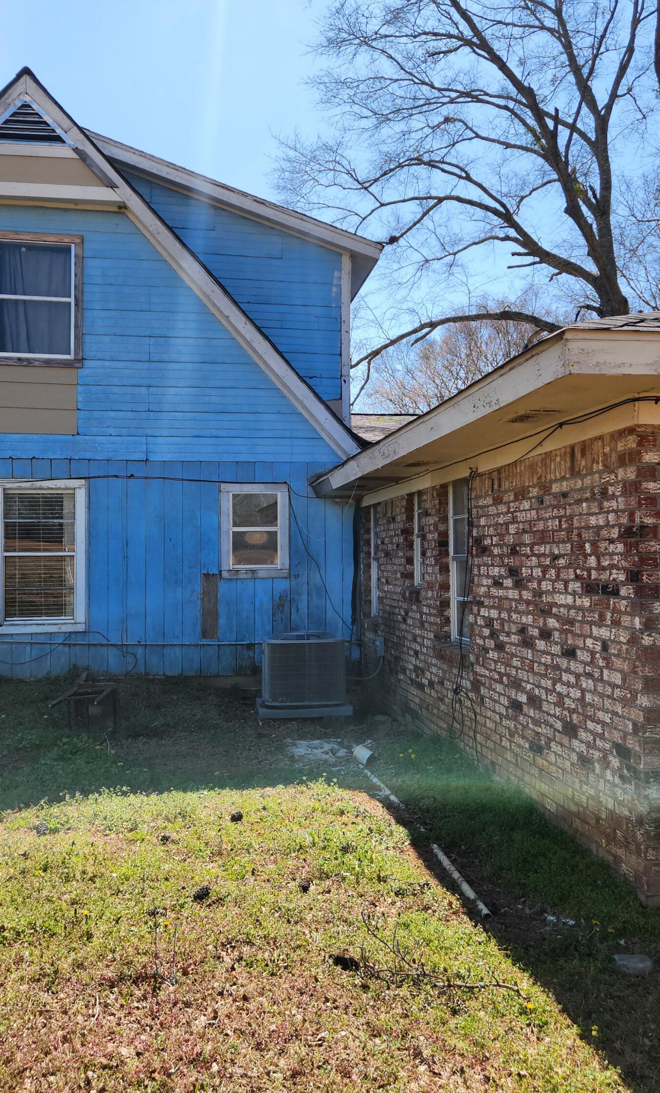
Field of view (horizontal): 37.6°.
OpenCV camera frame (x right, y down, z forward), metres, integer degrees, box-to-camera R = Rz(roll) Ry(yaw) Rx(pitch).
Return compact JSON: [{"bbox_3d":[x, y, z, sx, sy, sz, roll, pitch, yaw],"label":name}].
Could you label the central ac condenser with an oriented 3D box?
[{"bbox_3d":[-0.241,1.234,9.530,0.840,0.750,0.840,0,-1,-12],"label":"central ac condenser"}]

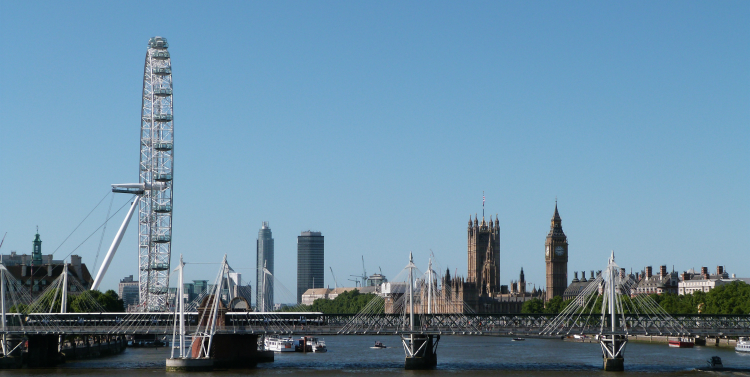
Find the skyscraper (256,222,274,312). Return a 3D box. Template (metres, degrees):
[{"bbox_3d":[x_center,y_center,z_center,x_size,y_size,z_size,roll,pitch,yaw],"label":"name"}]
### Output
[{"bbox_3d":[-208.100,152.090,2847.010,32.000,181.000,32.000,0,-5,-4],"label":"skyscraper"}]

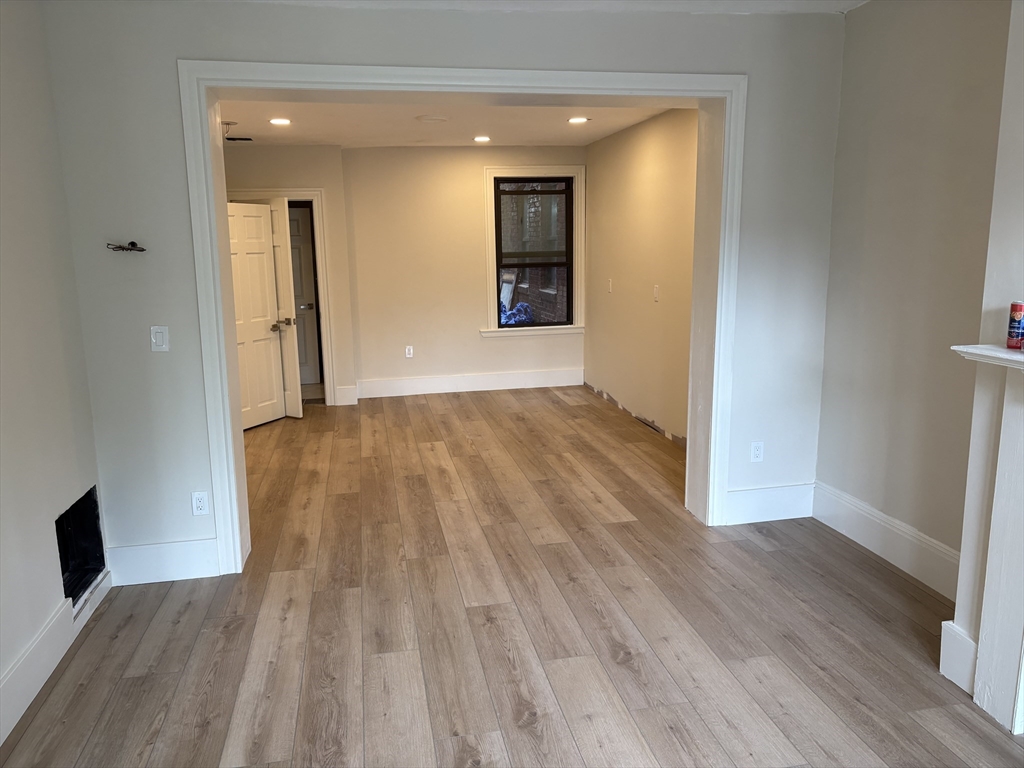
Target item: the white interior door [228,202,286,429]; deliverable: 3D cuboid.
[{"bbox_3d":[-2.352,-0.588,6.796,0.045,1.989,0.800,4,12,24],"label":"white interior door"}]

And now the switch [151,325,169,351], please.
[{"bbox_3d":[-1.668,-0.213,3.649,0.074,0.119,0.012,-3,11,-12],"label":"switch"}]

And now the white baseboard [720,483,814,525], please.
[{"bbox_3d":[1.514,0.709,4.515,0.565,0.202,0.025,-3,11,-12],"label":"white baseboard"}]

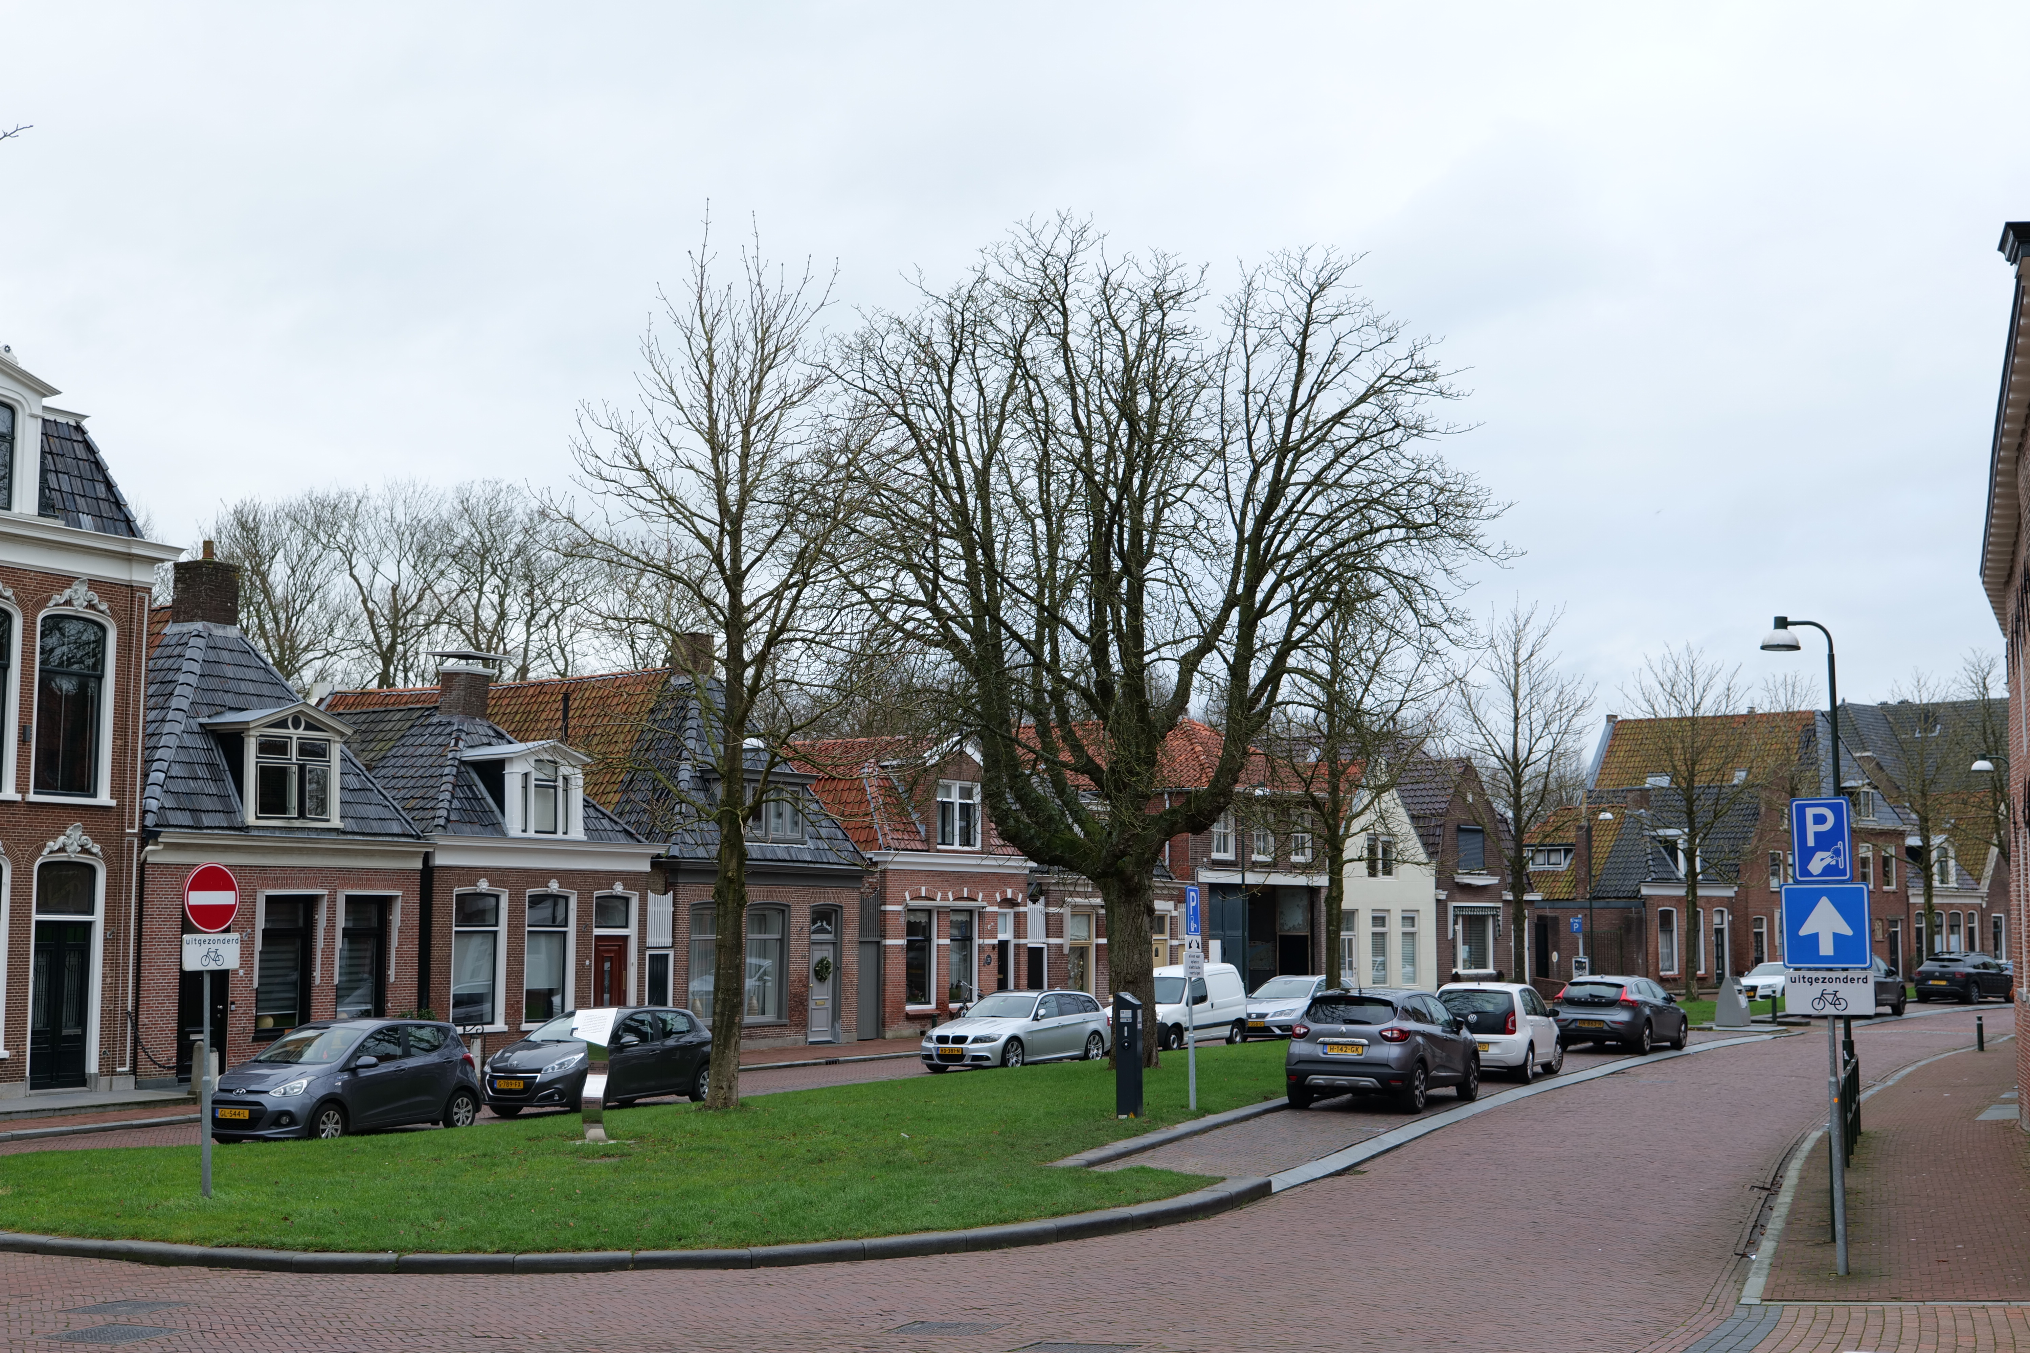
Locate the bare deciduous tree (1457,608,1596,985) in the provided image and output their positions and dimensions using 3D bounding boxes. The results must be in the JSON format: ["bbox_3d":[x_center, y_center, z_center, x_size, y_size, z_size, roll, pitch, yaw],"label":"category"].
[{"bbox_3d":[11.735,3.063,55.975,3.300,9.720,3.300,0,-6,0],"label":"bare deciduous tree"}]

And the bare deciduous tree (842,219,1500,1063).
[{"bbox_3d":[2.694,-0.710,42.016,11.402,14.819,11.402,0,-6,0],"label":"bare deciduous tree"}]

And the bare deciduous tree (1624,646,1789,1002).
[{"bbox_3d":[19.934,4.196,70.385,4.835,10.392,4.835,0,-6,0],"label":"bare deciduous tree"}]

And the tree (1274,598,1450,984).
[{"bbox_3d":[6.606,2.665,46.968,3.500,8.661,3.400,0,-6,0],"label":"tree"}]

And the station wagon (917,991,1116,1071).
[{"bbox_3d":[0.086,6.428,44.241,1.817,1.430,4.527,-3,-7,33],"label":"station wagon"}]

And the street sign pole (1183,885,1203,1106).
[{"bbox_3d":[2.190,3.951,29.756,0.090,2.752,0.550,-3,-6,30],"label":"street sign pole"}]

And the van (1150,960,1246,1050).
[{"bbox_3d":[3.144,6.751,49.577,1.730,1.810,4.130,-3,-7,33],"label":"van"}]

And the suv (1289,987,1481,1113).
[{"bbox_3d":[5.085,5.038,32.976,1.778,1.566,4.122,-2,-6,26],"label":"suv"}]

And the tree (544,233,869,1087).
[{"bbox_3d":[-4.309,-0.347,33.885,4.564,12.550,4.564,0,-6,0],"label":"tree"}]

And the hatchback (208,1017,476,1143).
[{"bbox_3d":[-8.262,4.985,30.008,1.660,1.490,3.665,-3,-6,27],"label":"hatchback"}]

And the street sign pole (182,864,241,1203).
[{"bbox_3d":[-6.763,2.981,20.403,0.090,2.803,0.610,-3,-6,29],"label":"street sign pole"}]

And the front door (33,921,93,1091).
[{"bbox_3d":[-13.637,4.689,34.640,0.080,2.355,0.963,-3,-7,30],"label":"front door"}]

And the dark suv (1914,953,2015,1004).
[{"bbox_3d":[29.015,9.158,73.667,1.760,1.510,4.160,-5,-8,43],"label":"dark suv"}]

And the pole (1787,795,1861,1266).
[{"bbox_3d":[5.821,2.557,17.313,0.618,3.365,0.140,-1,-6,18],"label":"pole"}]

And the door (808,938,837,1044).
[{"bbox_3d":[-3.943,6.482,49.903,0.120,2.150,0.980,-4,-7,34],"label":"door"}]

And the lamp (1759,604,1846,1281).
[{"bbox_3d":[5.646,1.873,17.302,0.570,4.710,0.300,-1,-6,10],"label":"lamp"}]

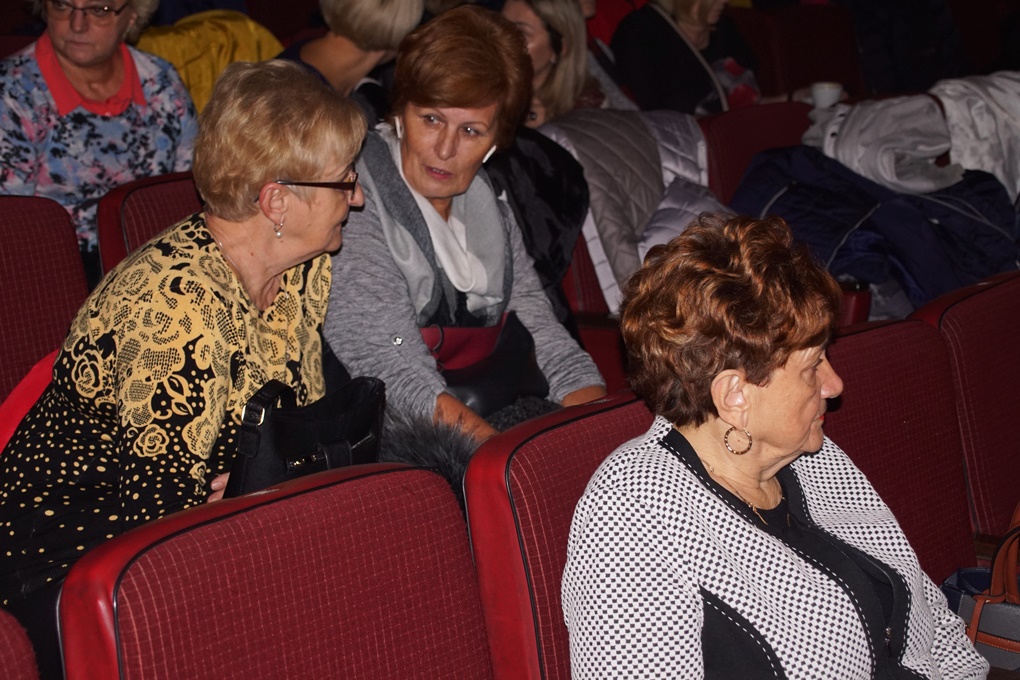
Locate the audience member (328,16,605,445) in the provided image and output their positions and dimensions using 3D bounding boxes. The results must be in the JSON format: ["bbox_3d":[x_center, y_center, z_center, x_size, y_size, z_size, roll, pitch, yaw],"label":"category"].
[{"bbox_3d":[0.030,0.070,2.870,0.560,1.160,0.700,-9,14,-39],"label":"audience member"}]

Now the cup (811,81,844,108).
[{"bbox_3d":[0.769,-0.590,4.600,0.083,0.067,0.081,0,10,0],"label":"cup"}]

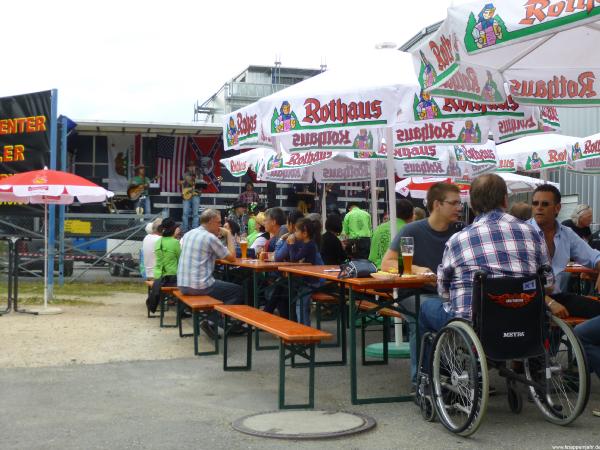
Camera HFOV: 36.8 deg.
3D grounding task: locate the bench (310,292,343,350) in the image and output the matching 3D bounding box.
[{"bbox_3d":[0.077,0.913,9.174,0.260,0.480,2.200,-1,-1,-14],"label":"bench"}]

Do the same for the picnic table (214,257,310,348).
[{"bbox_3d":[-0.410,0.773,9.075,0.500,0.770,2.200,-1,-1,-15],"label":"picnic table"}]

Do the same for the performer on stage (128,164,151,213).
[{"bbox_3d":[-4.096,-0.663,23.000,0.600,1.740,0.450,0,-1,-14],"label":"performer on stage"}]

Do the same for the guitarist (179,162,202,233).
[{"bbox_3d":[-2.709,-0.685,22.300,0.600,1.790,0.450,-1,-1,-5],"label":"guitarist"}]

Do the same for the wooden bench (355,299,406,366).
[{"bbox_3d":[0.790,0.860,6.356,0.260,0.480,2.200,-1,-1,-14],"label":"wooden bench"}]

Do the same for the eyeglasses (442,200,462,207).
[{"bbox_3d":[0.950,-0.134,5.650,0.140,0.040,0.140,-1,-1,12],"label":"eyeglasses"}]

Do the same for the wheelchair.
[{"bbox_3d":[1.049,0.643,4.930,0.650,0.880,1.020,-1,-1,-17],"label":"wheelchair"}]

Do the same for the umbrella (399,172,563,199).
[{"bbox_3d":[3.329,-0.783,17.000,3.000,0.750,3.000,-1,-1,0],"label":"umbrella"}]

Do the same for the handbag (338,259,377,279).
[{"bbox_3d":[0.357,0.270,5.600,0.220,0.120,0.140,-1,-1,6],"label":"handbag"}]

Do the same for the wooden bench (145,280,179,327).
[{"bbox_3d":[-1.722,0.971,11.320,0.260,0.480,2.200,-1,-1,-15],"label":"wooden bench"}]

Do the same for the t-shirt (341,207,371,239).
[{"bbox_3d":[0.931,-0.041,14.600,0.470,0.540,0.290,-1,-1,-12],"label":"t-shirt"}]

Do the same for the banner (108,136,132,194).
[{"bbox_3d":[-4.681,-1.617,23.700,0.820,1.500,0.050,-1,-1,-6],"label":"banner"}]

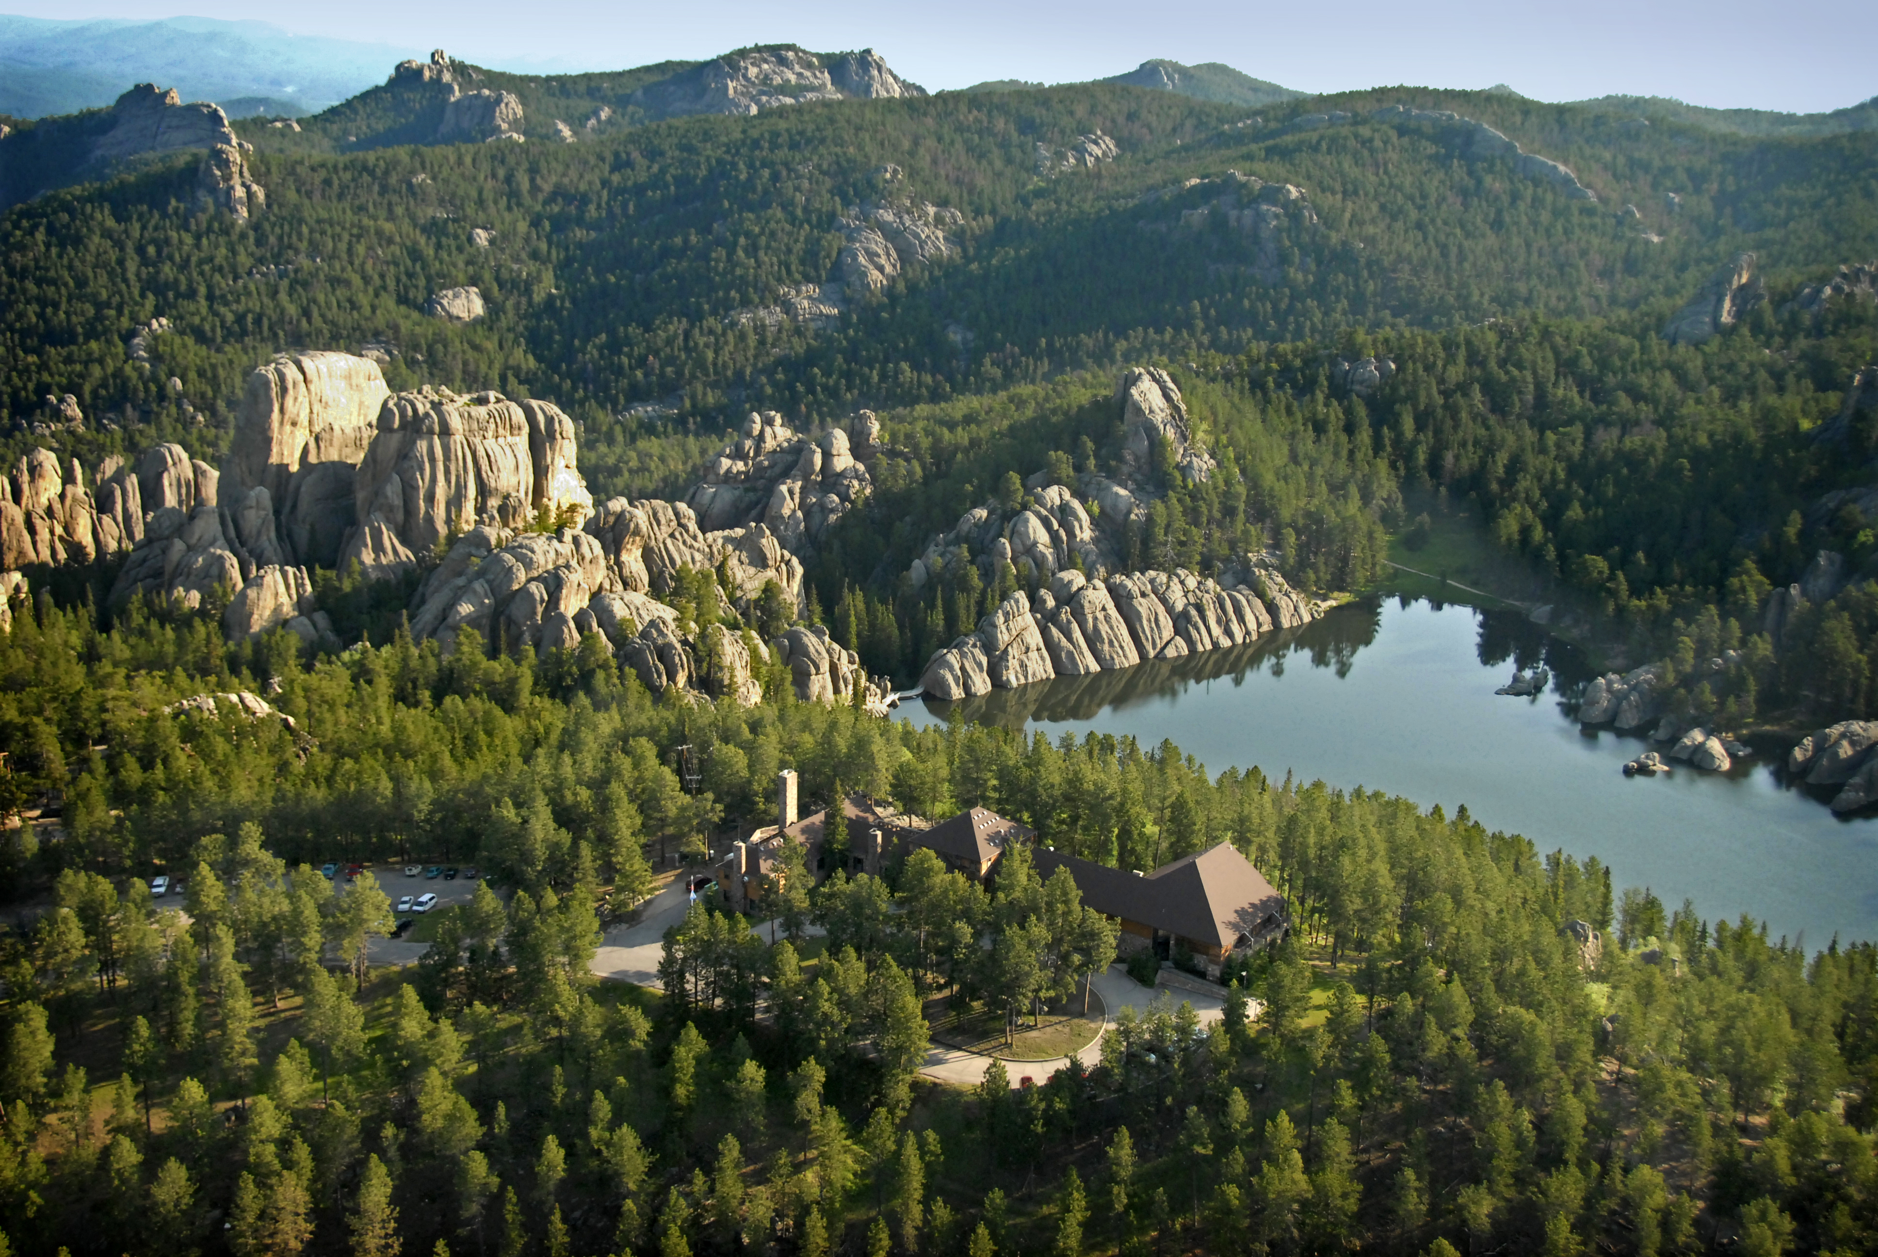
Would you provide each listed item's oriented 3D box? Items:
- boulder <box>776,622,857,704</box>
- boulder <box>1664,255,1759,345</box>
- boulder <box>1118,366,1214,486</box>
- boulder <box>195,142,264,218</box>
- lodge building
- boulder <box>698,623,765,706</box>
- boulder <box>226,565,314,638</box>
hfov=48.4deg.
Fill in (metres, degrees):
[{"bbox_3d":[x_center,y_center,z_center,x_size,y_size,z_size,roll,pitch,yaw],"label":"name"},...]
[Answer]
[{"bbox_3d":[-34.600,10.235,583.060,22.013,21.969,18.711,-1,16,-3],"label":"boulder"},{"bbox_3d":[373.838,-158.559,1010.182,45.627,44.866,34.220,6,17,19],"label":"boulder"},{"bbox_3d":[80.341,-71.500,738.000,32.344,40.580,24.258,2,16,6],"label":"boulder"},{"bbox_3d":[-559.735,-353.307,1650.000,52.288,59.314,44.445,-5,17,-18],"label":"boulder"},{"bbox_3d":[10.853,41.953,371.018,101.813,17.325,37.428,7,18,22],"label":"lodge building"},{"bbox_3d":[-57.045,9.873,574.000,17.029,22.290,16.177,-2,16,-6],"label":"boulder"},{"bbox_3d":[-210.007,-7.653,655.248,27.381,24.013,21.905,-5,17,-18],"label":"boulder"}]

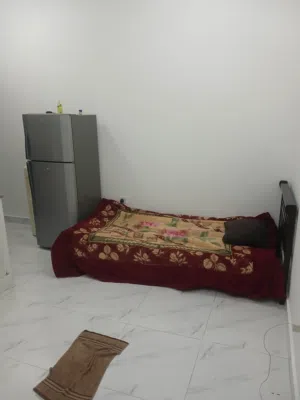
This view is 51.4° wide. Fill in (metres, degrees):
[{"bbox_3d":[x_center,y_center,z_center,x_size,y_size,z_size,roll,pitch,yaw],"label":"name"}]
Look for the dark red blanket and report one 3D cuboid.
[{"bbox_3d":[0.250,0.430,3.378,2.147,0.511,1.186,4,16,19],"label":"dark red blanket"}]

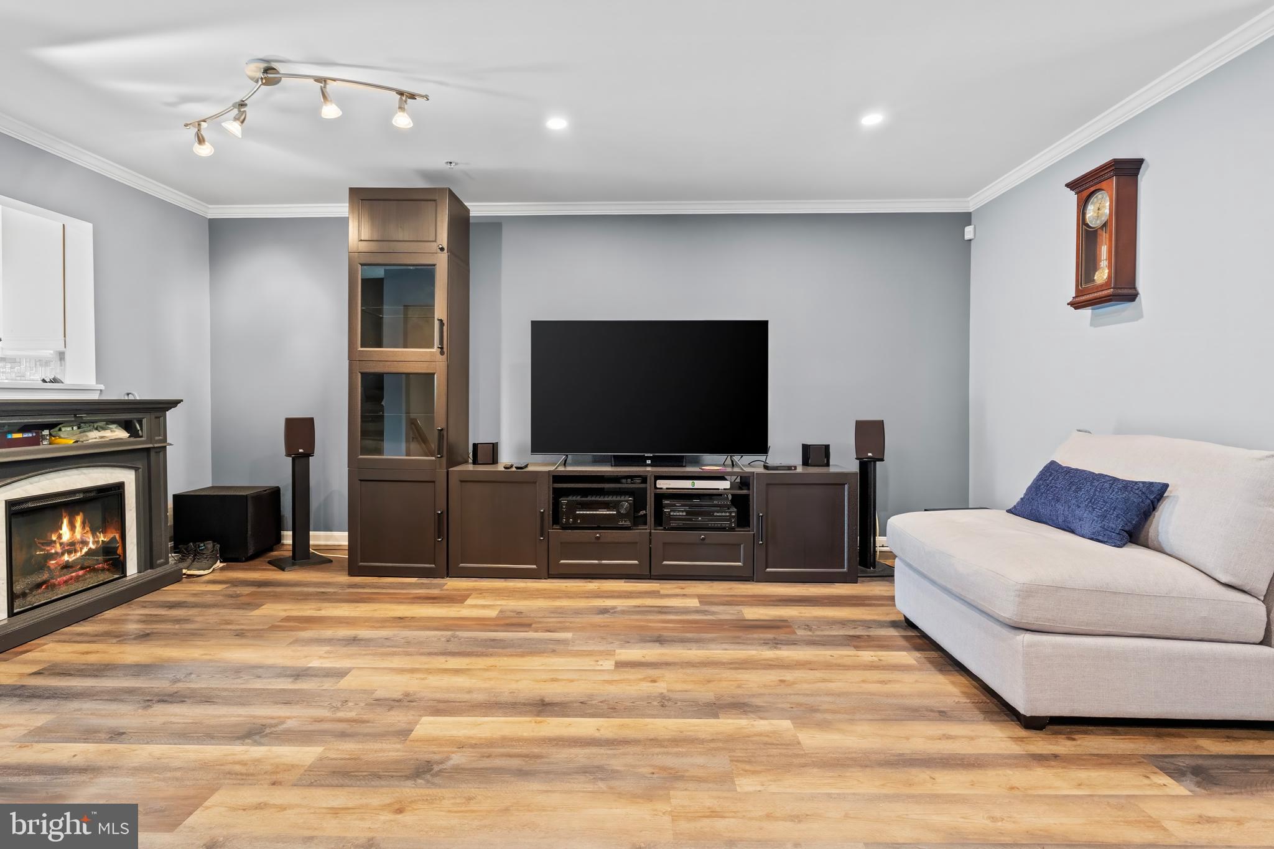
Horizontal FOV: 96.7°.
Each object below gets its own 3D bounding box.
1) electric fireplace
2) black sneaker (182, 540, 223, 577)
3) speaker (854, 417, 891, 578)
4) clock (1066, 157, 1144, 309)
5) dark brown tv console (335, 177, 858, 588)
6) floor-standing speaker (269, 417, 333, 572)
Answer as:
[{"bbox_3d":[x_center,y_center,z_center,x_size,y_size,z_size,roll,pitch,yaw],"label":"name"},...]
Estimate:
[{"bbox_3d":[-2.843,0.576,2.767,0.170,0.515,0.605,0,1,-3],"label":"electric fireplace"},{"bbox_3d":[-2.686,0.837,3.504,0.112,0.132,0.290,0,2,-22],"label":"black sneaker"},{"bbox_3d":[1.476,0.446,3.584,0.300,0.944,0.320,1,2,13],"label":"speaker"},{"bbox_3d":[2.254,-0.898,2.751,0.140,0.640,0.300,0,1,2],"label":"clock"},{"bbox_3d":[-0.204,-0.238,3.519,3.000,2.300,0.420,0,1,2],"label":"dark brown tv console"},{"bbox_3d":[-2.202,0.428,3.699,0.300,0.943,0.320,-1,2,-41],"label":"floor-standing speaker"}]

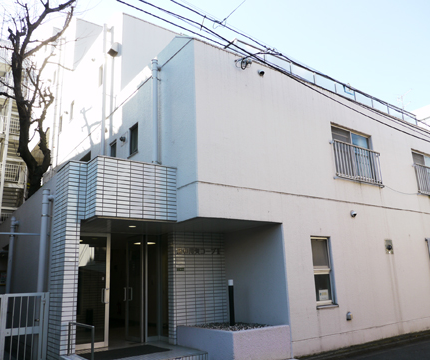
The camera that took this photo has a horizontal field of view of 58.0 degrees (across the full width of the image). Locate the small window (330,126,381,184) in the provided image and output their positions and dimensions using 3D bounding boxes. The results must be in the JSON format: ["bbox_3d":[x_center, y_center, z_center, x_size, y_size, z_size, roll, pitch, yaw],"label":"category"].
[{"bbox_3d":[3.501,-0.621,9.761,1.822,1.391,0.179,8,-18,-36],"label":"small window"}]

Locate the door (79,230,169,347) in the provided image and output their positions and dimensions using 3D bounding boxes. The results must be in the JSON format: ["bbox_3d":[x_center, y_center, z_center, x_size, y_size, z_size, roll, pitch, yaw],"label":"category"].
[{"bbox_3d":[-1.933,2.171,7.798,1.979,2.200,0.184,8,-18,-36],"label":"door"}]

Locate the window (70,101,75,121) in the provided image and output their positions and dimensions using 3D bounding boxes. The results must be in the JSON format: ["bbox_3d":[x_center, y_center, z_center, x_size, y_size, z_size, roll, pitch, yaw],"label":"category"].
[{"bbox_3d":[-4.954,-2.414,13.566,0.126,0.677,0.388,8,-18,-36],"label":"window"}]

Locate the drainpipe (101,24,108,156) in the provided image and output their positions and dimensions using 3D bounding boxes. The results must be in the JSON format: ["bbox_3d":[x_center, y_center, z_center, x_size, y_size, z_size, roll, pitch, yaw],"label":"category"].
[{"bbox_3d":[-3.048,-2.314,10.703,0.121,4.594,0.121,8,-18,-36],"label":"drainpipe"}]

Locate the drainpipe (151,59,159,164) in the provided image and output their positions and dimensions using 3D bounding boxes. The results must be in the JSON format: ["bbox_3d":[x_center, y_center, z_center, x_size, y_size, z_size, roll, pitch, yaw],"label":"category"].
[{"bbox_3d":[-1.232,-1.400,8.009,0.121,2.462,0.121,8,-18,-36],"label":"drainpipe"}]

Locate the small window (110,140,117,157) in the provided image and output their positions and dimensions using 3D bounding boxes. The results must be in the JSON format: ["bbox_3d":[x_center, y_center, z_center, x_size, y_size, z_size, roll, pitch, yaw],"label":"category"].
[{"bbox_3d":[-2.577,-0.628,9.950,0.126,0.724,0.446,8,-18,-36],"label":"small window"}]

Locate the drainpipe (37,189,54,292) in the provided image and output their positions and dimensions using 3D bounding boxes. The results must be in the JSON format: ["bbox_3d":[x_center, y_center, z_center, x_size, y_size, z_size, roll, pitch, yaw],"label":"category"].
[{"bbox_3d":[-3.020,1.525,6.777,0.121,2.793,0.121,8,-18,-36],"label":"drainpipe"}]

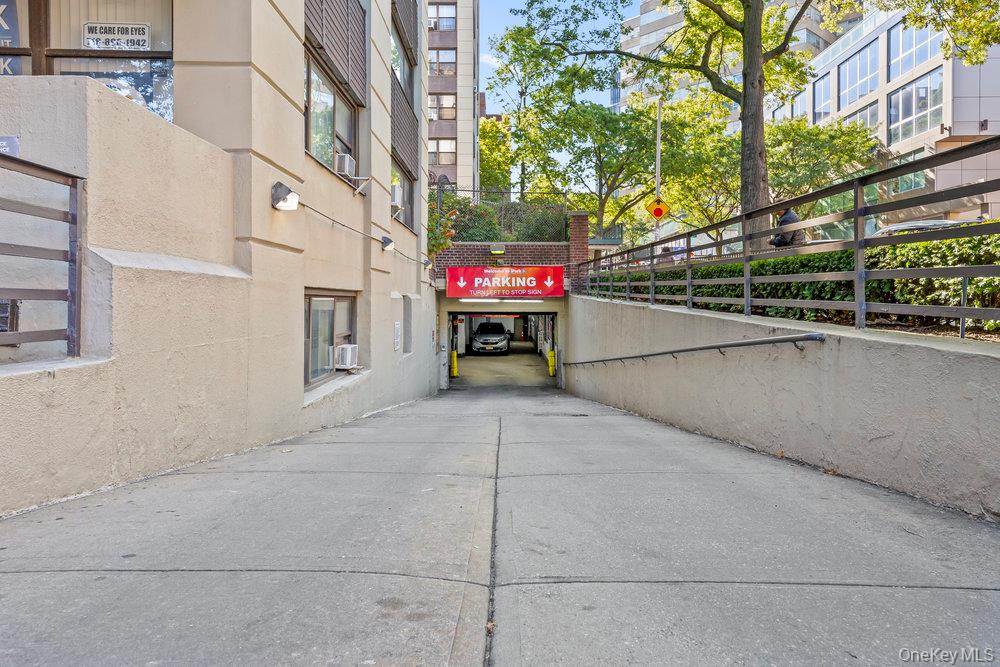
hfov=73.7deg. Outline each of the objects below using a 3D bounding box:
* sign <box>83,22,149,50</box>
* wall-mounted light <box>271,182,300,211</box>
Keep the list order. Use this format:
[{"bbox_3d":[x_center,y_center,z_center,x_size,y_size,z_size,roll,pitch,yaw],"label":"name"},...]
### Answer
[{"bbox_3d":[-3.240,-2.510,5.640,0.570,0.235,0.012,0,2,0],"label":"sign"},{"bbox_3d":[-1.920,-1.220,6.040,0.190,0.240,0.320,0,2,0],"label":"wall-mounted light"}]

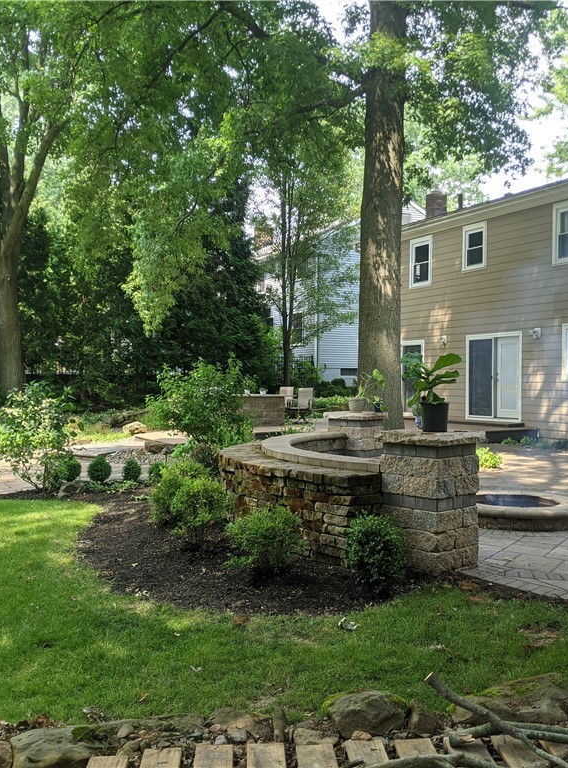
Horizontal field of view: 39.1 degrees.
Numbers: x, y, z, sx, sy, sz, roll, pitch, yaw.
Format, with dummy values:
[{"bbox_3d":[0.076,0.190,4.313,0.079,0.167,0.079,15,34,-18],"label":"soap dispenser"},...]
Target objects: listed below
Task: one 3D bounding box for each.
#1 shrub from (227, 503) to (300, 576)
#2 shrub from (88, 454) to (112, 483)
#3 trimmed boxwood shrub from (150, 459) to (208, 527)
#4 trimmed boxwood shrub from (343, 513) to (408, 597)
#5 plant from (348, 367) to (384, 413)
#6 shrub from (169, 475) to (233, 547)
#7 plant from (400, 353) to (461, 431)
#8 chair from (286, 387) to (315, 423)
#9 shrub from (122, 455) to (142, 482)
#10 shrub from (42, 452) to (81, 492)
[{"bbox_3d":[-0.160,1.246,6.400,0.600,0.550,0.600,1,0,0],"label":"shrub"},{"bbox_3d":[-2.603,1.206,11.300,0.360,0.410,0.360,1,0,0],"label":"shrub"},{"bbox_3d":[-1.060,1.105,8.100,0.630,0.690,0.630,1,0,0],"label":"trimmed boxwood shrub"},{"bbox_3d":[0.666,1.217,5.750,0.460,0.570,0.460,1,0,0],"label":"trimmed boxwood shrub"},{"bbox_3d":[1.143,0.096,11.000,0.500,0.600,0.420,1,0,0],"label":"plant"},{"bbox_3d":[-0.758,1.157,7.250,0.590,0.630,0.590,1,0,0],"label":"shrub"},{"bbox_3d":[1.200,0.069,6.500,0.500,0.650,0.450,1,0,0],"label":"plant"},{"bbox_3d":[0.474,0.623,22.600,0.630,1.010,0.700,1,0,25],"label":"chair"},{"bbox_3d":[-2.170,1.235,11.400,0.300,0.370,0.300,1,0,0],"label":"shrub"},{"bbox_3d":[-3.051,1.181,11.100,0.420,0.460,0.420,1,0,0],"label":"shrub"}]

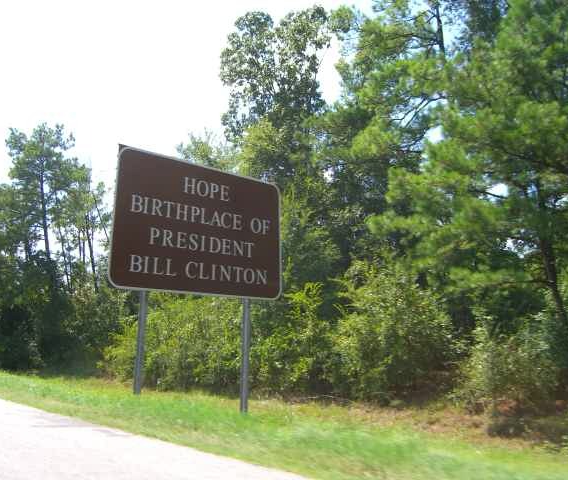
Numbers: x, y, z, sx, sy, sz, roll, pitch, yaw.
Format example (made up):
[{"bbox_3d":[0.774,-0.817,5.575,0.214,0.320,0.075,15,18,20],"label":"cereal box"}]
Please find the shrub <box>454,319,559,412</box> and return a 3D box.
[{"bbox_3d":[5.917,3.322,18.600,2.450,2.250,2.200,0,-8,18],"label":"shrub"}]

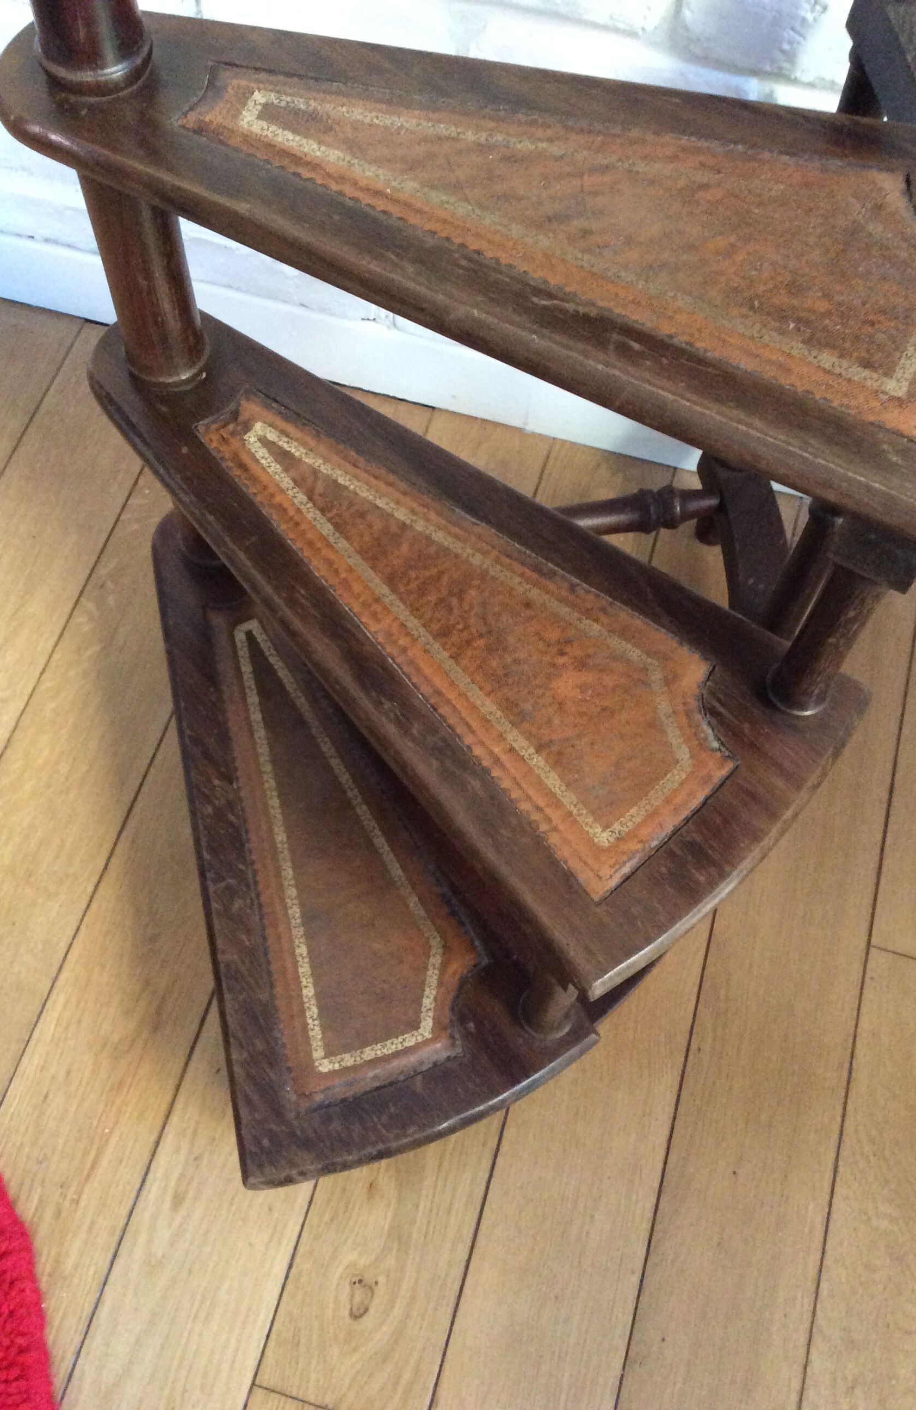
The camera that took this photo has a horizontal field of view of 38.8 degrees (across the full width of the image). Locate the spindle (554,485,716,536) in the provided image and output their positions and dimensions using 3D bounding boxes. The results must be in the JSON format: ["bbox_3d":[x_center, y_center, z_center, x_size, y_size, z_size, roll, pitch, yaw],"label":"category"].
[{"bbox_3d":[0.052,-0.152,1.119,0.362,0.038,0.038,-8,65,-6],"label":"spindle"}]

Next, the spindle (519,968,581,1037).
[{"bbox_3d":[0.065,0.168,0.810,0.040,0.191,0.040,-31,69,-16],"label":"spindle"}]

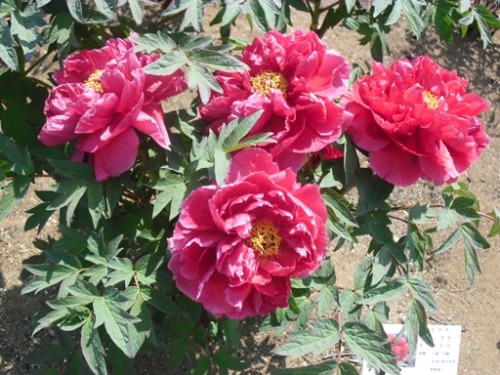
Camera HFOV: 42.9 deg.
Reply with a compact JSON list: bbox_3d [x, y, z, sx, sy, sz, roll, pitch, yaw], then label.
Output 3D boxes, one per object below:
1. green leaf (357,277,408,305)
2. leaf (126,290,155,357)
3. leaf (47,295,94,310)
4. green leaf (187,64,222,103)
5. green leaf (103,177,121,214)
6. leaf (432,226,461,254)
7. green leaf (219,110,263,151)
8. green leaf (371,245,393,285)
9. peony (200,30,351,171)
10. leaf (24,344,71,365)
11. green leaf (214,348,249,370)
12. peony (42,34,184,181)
[{"bbox_3d":[0.173,0.136,0.830,0.077,0.016,0.021,-19,61,-11],"label":"green leaf"},{"bbox_3d":[-0.135,0.168,0.785,0.032,0.080,0.020,2,0,1],"label":"leaf"},{"bbox_3d":[-0.229,0.146,0.810,0.060,0.014,0.019,-1,56,-1],"label":"leaf"},{"bbox_3d":[-0.065,-0.130,0.790,0.039,0.018,0.064,-20,70,-14],"label":"green leaf"},{"bbox_3d":[-0.183,0.011,0.840,0.021,0.011,0.054,0,67,-6],"label":"green leaf"},{"bbox_3d":[0.269,0.073,0.870,0.015,0.053,0.015,48,18,23],"label":"leaf"},{"bbox_3d":[-0.011,-0.063,0.700,0.062,0.012,0.033,-43,58,-6],"label":"green leaf"},{"bbox_3d":[0.178,0.106,0.870,0.023,0.015,0.057,19,73,13],"label":"green leaf"},{"bbox_3d":[0.031,-0.105,0.770,0.180,0.115,0.180,-1,52,1],"label":"peony"},{"bbox_3d":[-0.280,0.231,0.880,0.074,0.015,0.022,-20,53,12],"label":"leaf"},{"bbox_3d":[-0.026,0.244,0.900,0.049,0.015,0.030,8,52,-12],"label":"green leaf"},{"bbox_3d":[-0.169,-0.097,0.780,0.170,0.130,0.170,-15,38,14],"label":"peony"}]

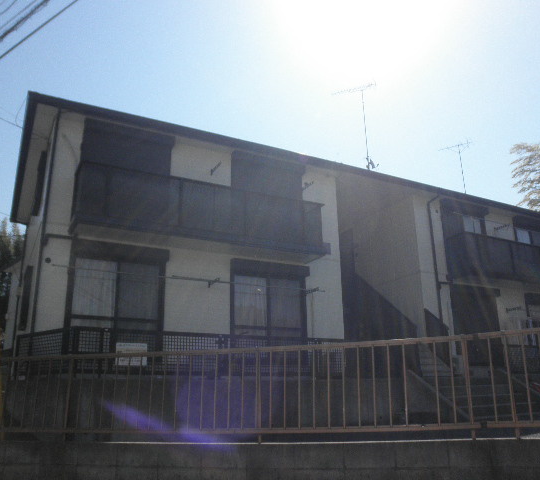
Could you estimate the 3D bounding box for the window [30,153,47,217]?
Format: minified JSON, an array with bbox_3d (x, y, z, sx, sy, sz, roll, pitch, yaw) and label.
[{"bbox_3d":[-5.633,-1.315,12.630,0.113,1.257,1.545,8,-17,-27],"label":"window"}]

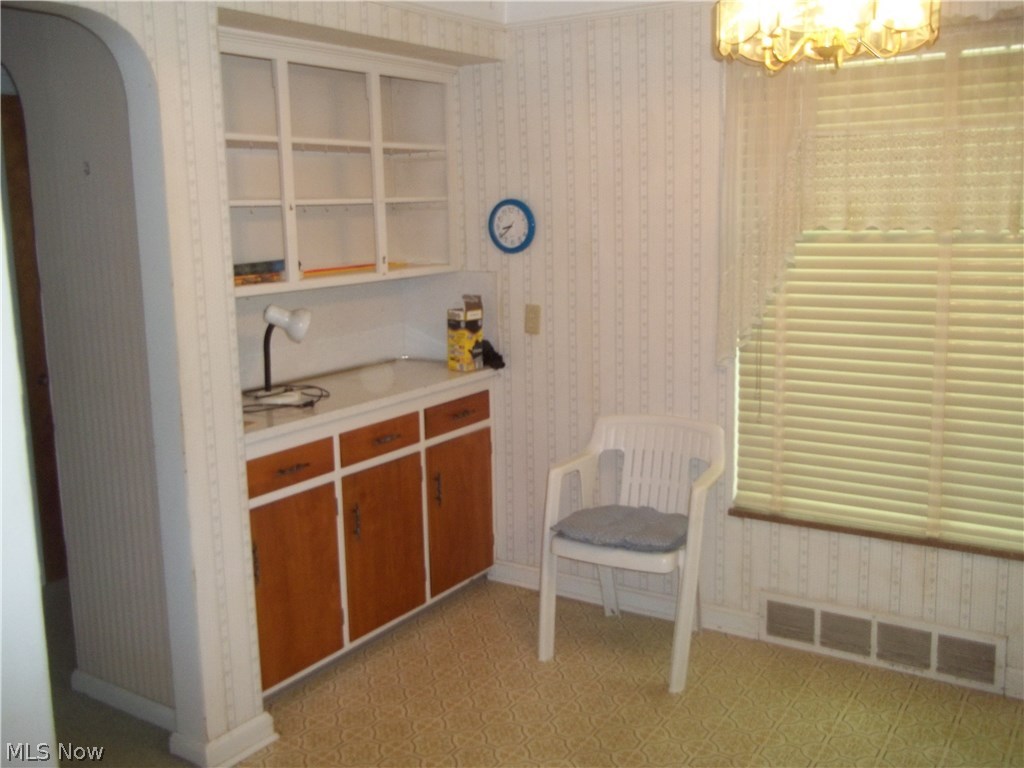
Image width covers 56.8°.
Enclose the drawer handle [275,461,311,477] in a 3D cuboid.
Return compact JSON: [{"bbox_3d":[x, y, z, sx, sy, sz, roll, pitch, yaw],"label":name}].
[{"bbox_3d":[-0.671,0.262,2.904,0.025,0.028,0.132,5,12,33],"label":"drawer handle"}]

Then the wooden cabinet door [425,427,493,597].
[{"bbox_3d":[-0.198,0.492,3.703,0.022,0.579,0.420,5,12,33],"label":"wooden cabinet door"}]

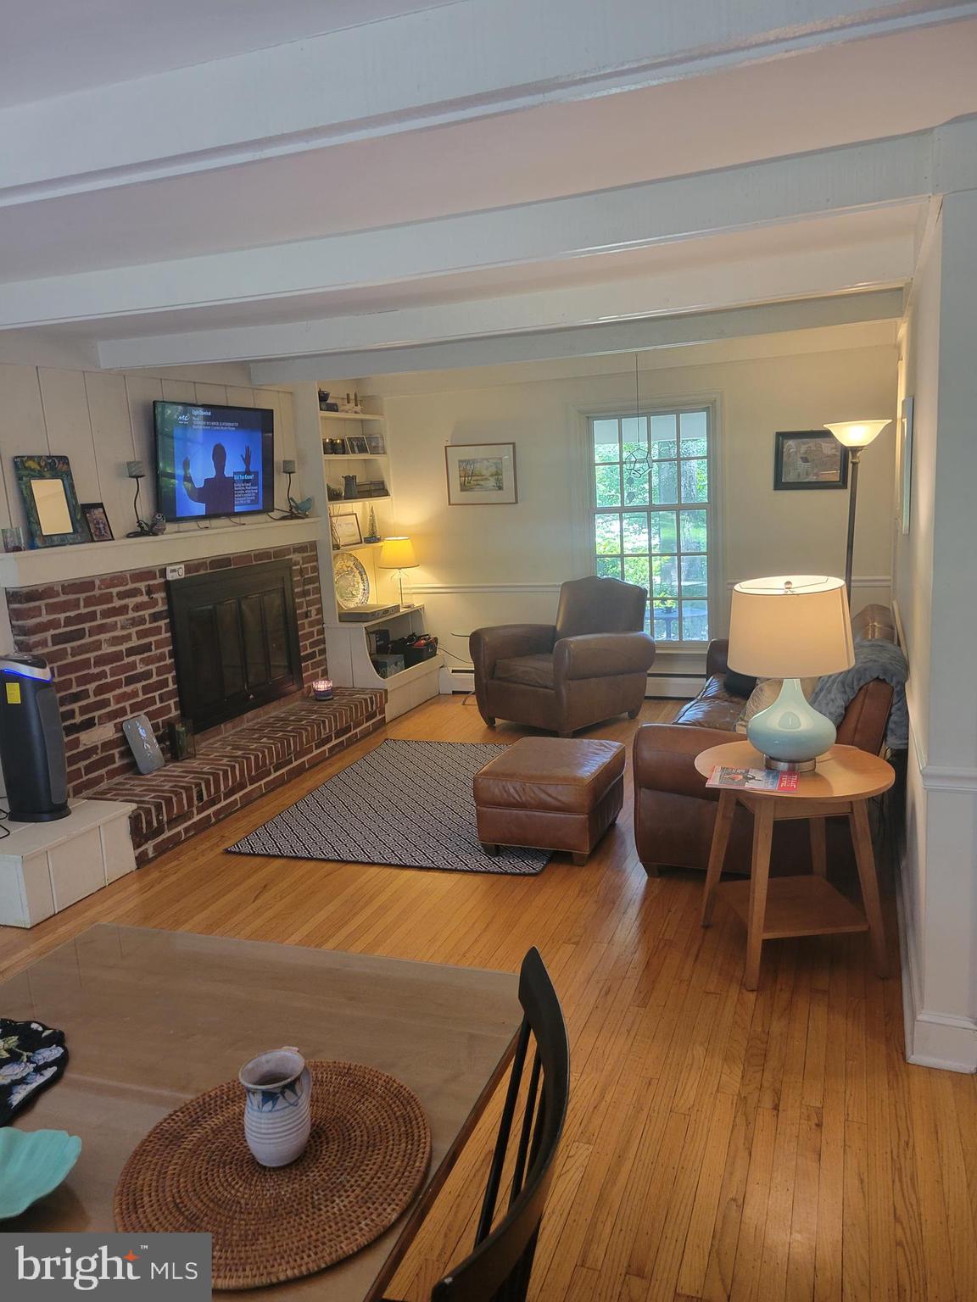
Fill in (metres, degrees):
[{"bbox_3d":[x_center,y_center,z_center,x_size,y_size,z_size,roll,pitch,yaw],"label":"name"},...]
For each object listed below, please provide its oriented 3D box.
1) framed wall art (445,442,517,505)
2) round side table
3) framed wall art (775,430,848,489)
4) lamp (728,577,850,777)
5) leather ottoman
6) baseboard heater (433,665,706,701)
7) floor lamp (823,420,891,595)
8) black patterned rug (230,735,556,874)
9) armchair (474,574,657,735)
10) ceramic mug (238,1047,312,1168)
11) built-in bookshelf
[{"bbox_3d":[-0.053,-1.248,6.918,0.525,0.420,0.025,0,11,20],"label":"framed wall art"},{"bbox_3d":[0.971,0.666,3.122,0.600,0.620,0.600,-3,10,1],"label":"round side table"},{"bbox_3d":[2.044,-1.207,6.212,0.446,0.360,0.030,0,11,20],"label":"framed wall art"},{"bbox_3d":[0.949,0.078,3.071,0.388,0.590,0.388,0,11,20],"label":"lamp"},{"bbox_3d":[0.269,0.628,4.255,0.510,0.380,0.510,1,11,24],"label":"leather ottoman"},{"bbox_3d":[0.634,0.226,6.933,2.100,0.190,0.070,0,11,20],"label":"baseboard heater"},{"bbox_3d":[2.075,-0.427,5.657,0.360,1.760,0.360,3,12,20],"label":"floor lamp"},{"bbox_3d":[-0.213,0.713,4.997,1.450,0.010,1.840,0,11,18],"label":"black patterned rug"},{"bbox_3d":[0.498,0.019,6.115,0.890,0.900,0.880,-12,13,-41],"label":"armchair"},{"bbox_3d":[-0.255,0.561,1.206,0.081,0.115,0.109,1,11,24],"label":"ceramic mug"},{"bbox_3d":[-0.801,-0.716,6.799,0.480,2.260,0.950,0,11,20],"label":"built-in bookshelf"}]

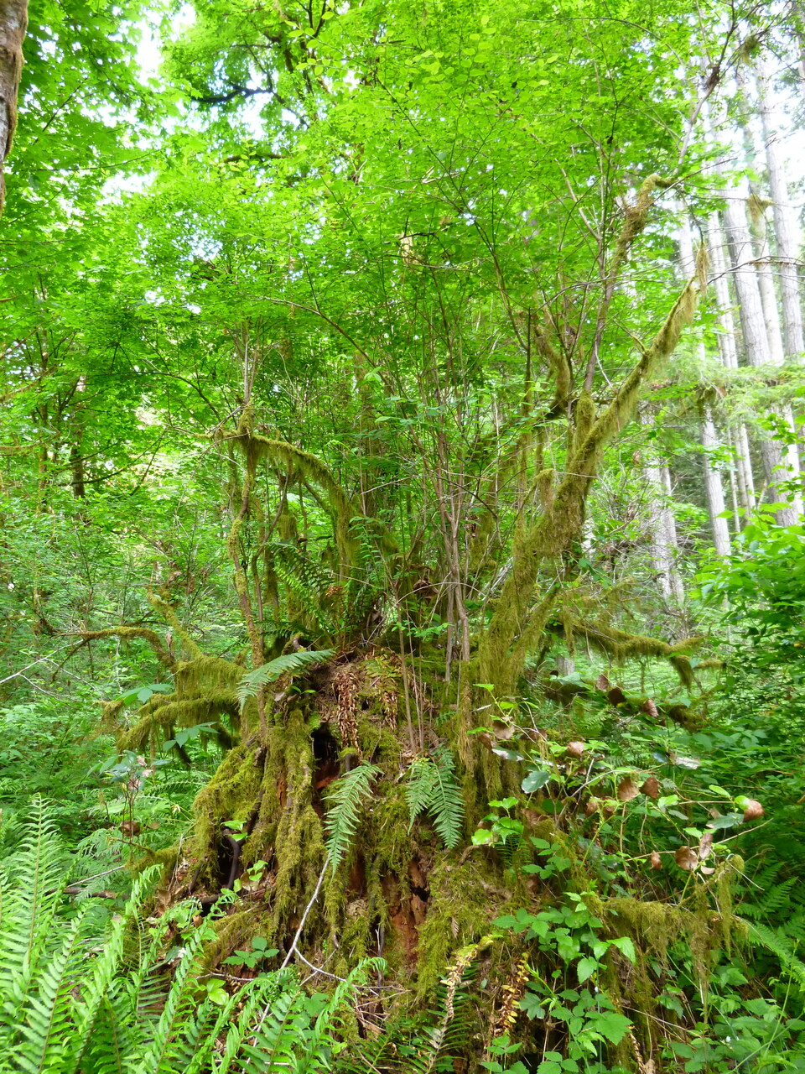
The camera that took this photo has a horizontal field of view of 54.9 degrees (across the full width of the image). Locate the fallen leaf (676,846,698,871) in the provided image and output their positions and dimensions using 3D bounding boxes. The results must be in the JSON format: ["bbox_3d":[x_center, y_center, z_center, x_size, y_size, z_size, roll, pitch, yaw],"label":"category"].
[{"bbox_3d":[1.080,1.224,2.950,0.085,0.090,0.045,-2,-12,0],"label":"fallen leaf"}]

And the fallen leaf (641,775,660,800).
[{"bbox_3d":[0.975,0.985,3.050,0.072,0.085,0.045,-6,-13,17],"label":"fallen leaf"}]

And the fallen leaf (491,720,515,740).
[{"bbox_3d":[0.411,0.785,3.150,0.085,0.075,0.045,-2,-12,0],"label":"fallen leaf"}]

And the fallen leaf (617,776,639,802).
[{"bbox_3d":[0.889,0.992,3.050,0.080,0.095,0.045,-2,-12,0],"label":"fallen leaf"}]

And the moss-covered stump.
[{"bbox_3d":[-0.331,1.239,3.750,1.600,1.400,1.350,-2,-12,0],"label":"moss-covered stump"}]

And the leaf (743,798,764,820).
[{"bbox_3d":[1.335,1.036,2.950,0.075,0.085,0.045,-5,-12,11],"label":"leaf"}]

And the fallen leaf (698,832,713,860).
[{"bbox_3d":[1.154,1.173,2.950,0.055,0.100,0.045,-5,-12,11],"label":"fallen leaf"}]

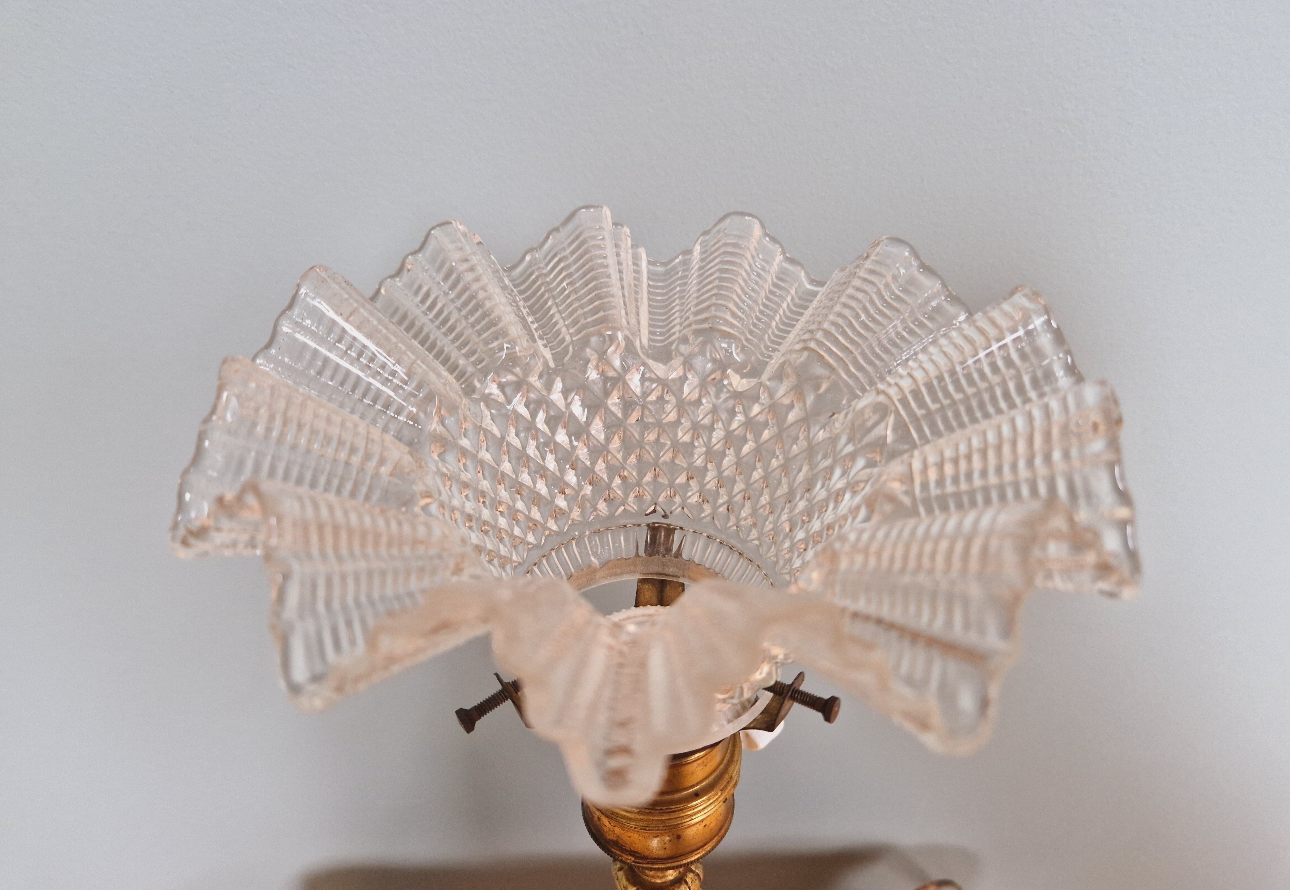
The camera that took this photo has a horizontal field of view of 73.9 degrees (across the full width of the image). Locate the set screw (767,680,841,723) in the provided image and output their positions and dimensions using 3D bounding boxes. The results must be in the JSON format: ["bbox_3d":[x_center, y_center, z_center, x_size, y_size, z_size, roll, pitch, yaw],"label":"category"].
[{"bbox_3d":[0.033,0.054,0.187,0.018,0.006,0.006,12,37,31],"label":"set screw"}]

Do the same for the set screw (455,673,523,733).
[{"bbox_3d":[-0.033,0.057,0.191,0.018,0.006,0.006,-29,42,-26],"label":"set screw"}]

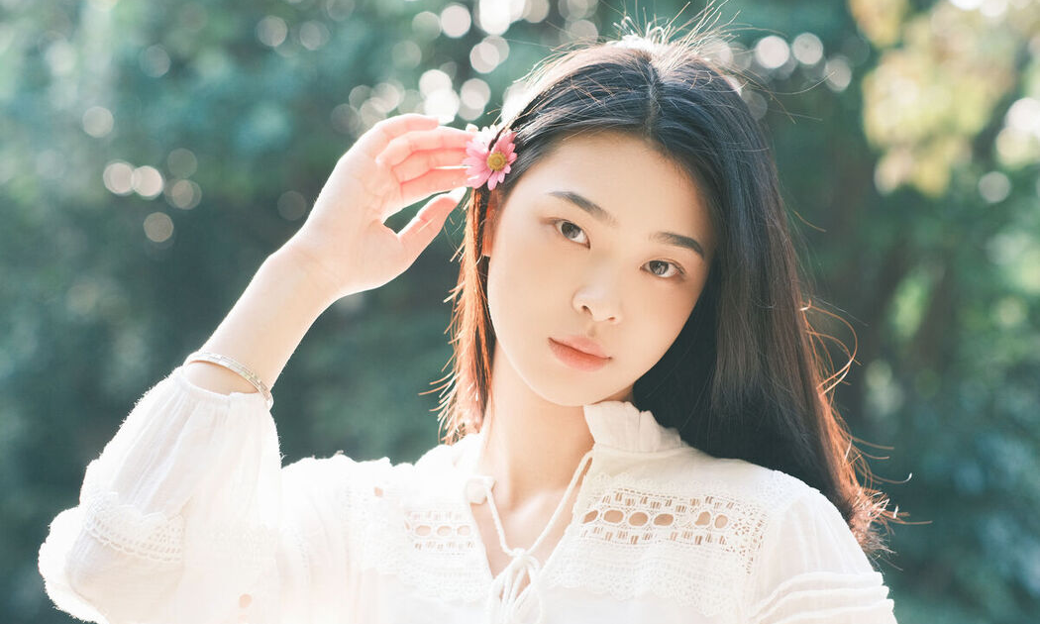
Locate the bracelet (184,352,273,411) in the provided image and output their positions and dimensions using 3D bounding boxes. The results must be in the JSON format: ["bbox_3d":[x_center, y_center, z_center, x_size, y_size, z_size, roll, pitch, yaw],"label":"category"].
[{"bbox_3d":[-0.176,0.046,1.450,0.059,0.007,0.057,25,-35,0],"label":"bracelet"}]

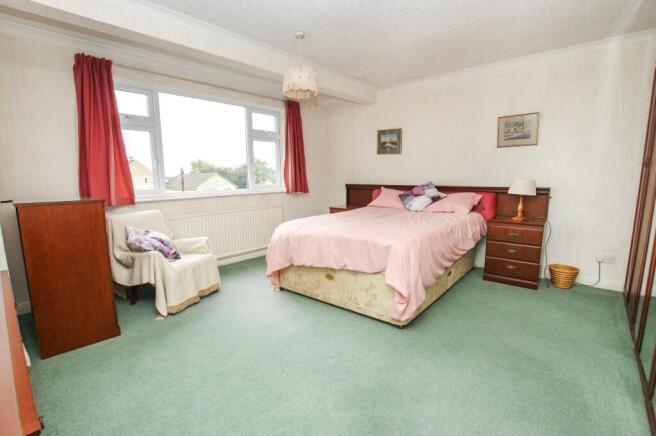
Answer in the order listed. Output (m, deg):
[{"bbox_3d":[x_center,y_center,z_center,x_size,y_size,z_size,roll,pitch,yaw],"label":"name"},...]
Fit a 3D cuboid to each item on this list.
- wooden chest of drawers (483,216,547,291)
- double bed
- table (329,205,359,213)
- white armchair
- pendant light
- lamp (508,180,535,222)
[{"bbox_3d":[2.119,0.370,3.085,0.490,0.670,0.420,6,12,41],"label":"wooden chest of drawers"},{"bbox_3d":[0.733,0.208,3.229,1.480,1.010,2.080,7,12,42],"label":"double bed"},{"bbox_3d":[0.357,0.151,4.773,0.490,0.670,0.420,6,12,41],"label":"table"},{"bbox_3d":[-1.647,0.389,2.811,0.810,0.890,0.640,3,10,25],"label":"white armchair"},{"bbox_3d":[-0.236,-1.347,2.400,0.310,0.520,0.310,-1,9,0],"label":"pendant light"},{"bbox_3d":[2.147,-0.192,3.027,0.260,0.455,0.260,7,12,44],"label":"lamp"}]

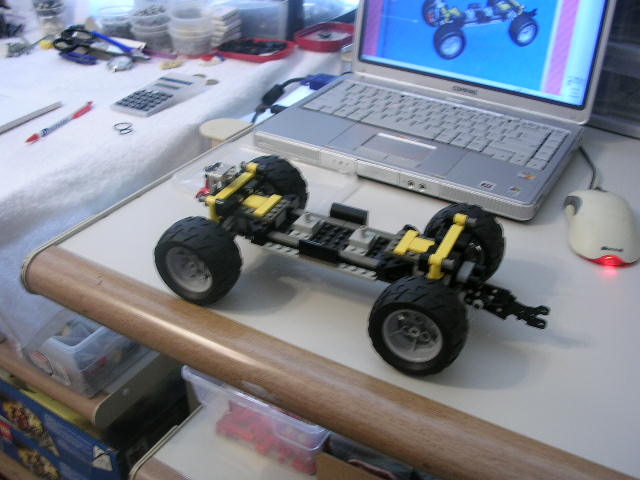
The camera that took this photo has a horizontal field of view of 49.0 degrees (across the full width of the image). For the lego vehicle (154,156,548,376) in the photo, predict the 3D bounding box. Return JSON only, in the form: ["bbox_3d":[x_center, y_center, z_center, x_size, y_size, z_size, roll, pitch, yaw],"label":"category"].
[{"bbox_3d":[0.031,0.010,0.577,0.312,0.083,0.161,16,34,19],"label":"lego vehicle"}]

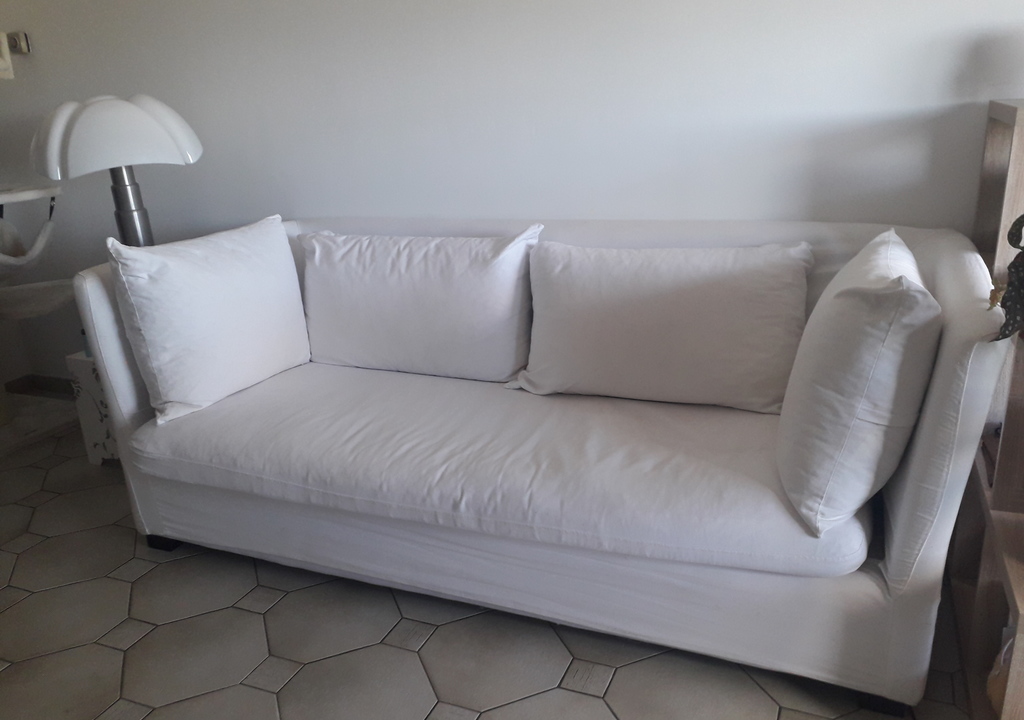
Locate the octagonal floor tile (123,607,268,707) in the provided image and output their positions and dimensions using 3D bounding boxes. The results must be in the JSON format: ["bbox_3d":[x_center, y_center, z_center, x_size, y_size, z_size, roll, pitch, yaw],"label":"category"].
[{"bbox_3d":[-0.759,0.711,1.925,0.317,0.010,0.317,-10,19,-20],"label":"octagonal floor tile"}]

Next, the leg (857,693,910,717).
[{"bbox_3d":[0.769,0.682,1.659,0.085,0.051,0.085,5,20,23],"label":"leg"}]

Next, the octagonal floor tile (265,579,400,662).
[{"bbox_3d":[-0.461,0.658,2.036,0.317,0.010,0.317,-10,19,-20],"label":"octagonal floor tile"}]

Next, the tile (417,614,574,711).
[{"bbox_3d":[-0.042,0.693,1.861,0.317,0.010,0.317,-10,19,-20],"label":"tile"}]

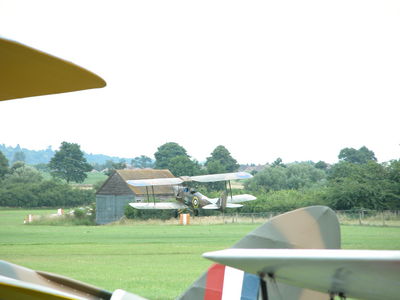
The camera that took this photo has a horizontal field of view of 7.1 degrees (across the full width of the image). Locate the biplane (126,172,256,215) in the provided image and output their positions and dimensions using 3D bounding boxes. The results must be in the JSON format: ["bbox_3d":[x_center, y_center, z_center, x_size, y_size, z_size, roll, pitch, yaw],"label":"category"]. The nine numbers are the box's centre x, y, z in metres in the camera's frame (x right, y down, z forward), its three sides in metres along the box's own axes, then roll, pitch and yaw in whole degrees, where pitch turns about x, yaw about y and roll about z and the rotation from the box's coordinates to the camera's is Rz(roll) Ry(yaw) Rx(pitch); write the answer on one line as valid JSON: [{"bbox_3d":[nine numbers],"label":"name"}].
[{"bbox_3d":[0.085,3.310,203.900,8.940,2.600,7.270,-2,7,-27],"label":"biplane"}]

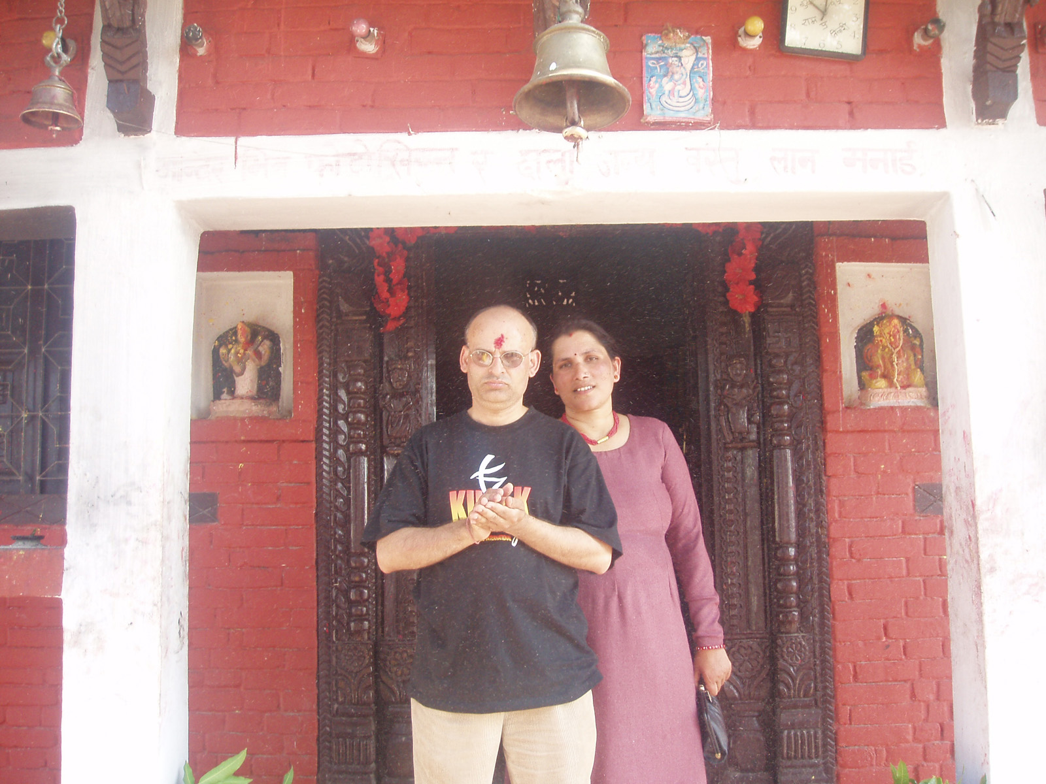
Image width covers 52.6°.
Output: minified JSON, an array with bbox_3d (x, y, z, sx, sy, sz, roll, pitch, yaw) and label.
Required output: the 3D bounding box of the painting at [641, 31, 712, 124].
[{"bbox_3d":[0.376,-0.761,2.576,0.172,0.232,0.012,-1,-7,0],"label":"painting"}]

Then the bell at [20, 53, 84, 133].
[{"bbox_3d":[-0.984,-0.628,2.215,0.120,0.170,0.120,-1,-7,0],"label":"bell"}]

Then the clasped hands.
[{"bbox_3d":[-0.054,0.247,2.166,0.130,0.125,0.125,-1,-7,0],"label":"clasped hands"}]

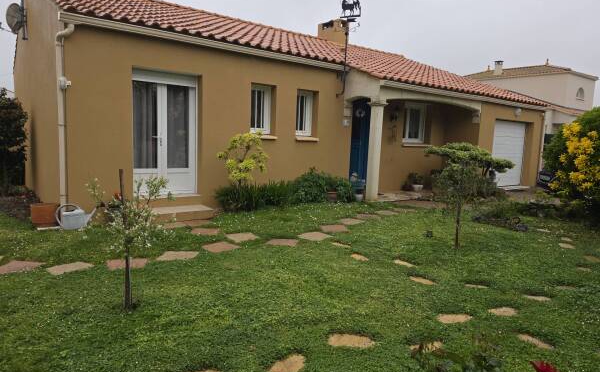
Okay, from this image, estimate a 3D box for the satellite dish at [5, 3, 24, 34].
[{"bbox_3d":[-6.030,-3.538,8.423,0.220,0.630,0.600,1,7,-8],"label":"satellite dish"}]

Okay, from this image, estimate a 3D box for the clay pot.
[{"bbox_3d":[-3.923,0.426,6.143,0.380,0.340,0.360,-3,8,-36],"label":"clay pot"}]

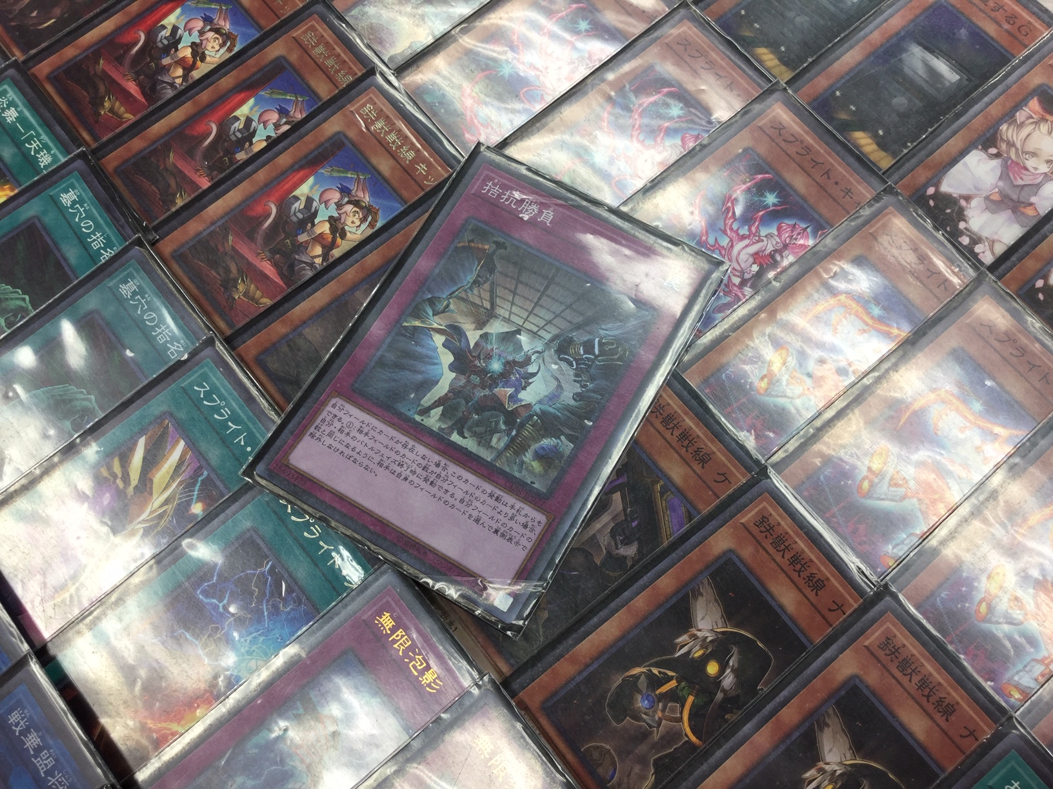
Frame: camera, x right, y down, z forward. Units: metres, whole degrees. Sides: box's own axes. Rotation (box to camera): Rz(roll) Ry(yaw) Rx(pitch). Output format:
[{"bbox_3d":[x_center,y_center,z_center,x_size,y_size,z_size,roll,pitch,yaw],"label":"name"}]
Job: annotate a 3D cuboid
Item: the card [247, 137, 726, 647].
[{"bbox_3d":[-0.007,-0.006,0.193,0.063,0.001,0.090,29,72,11],"label":"card"}]

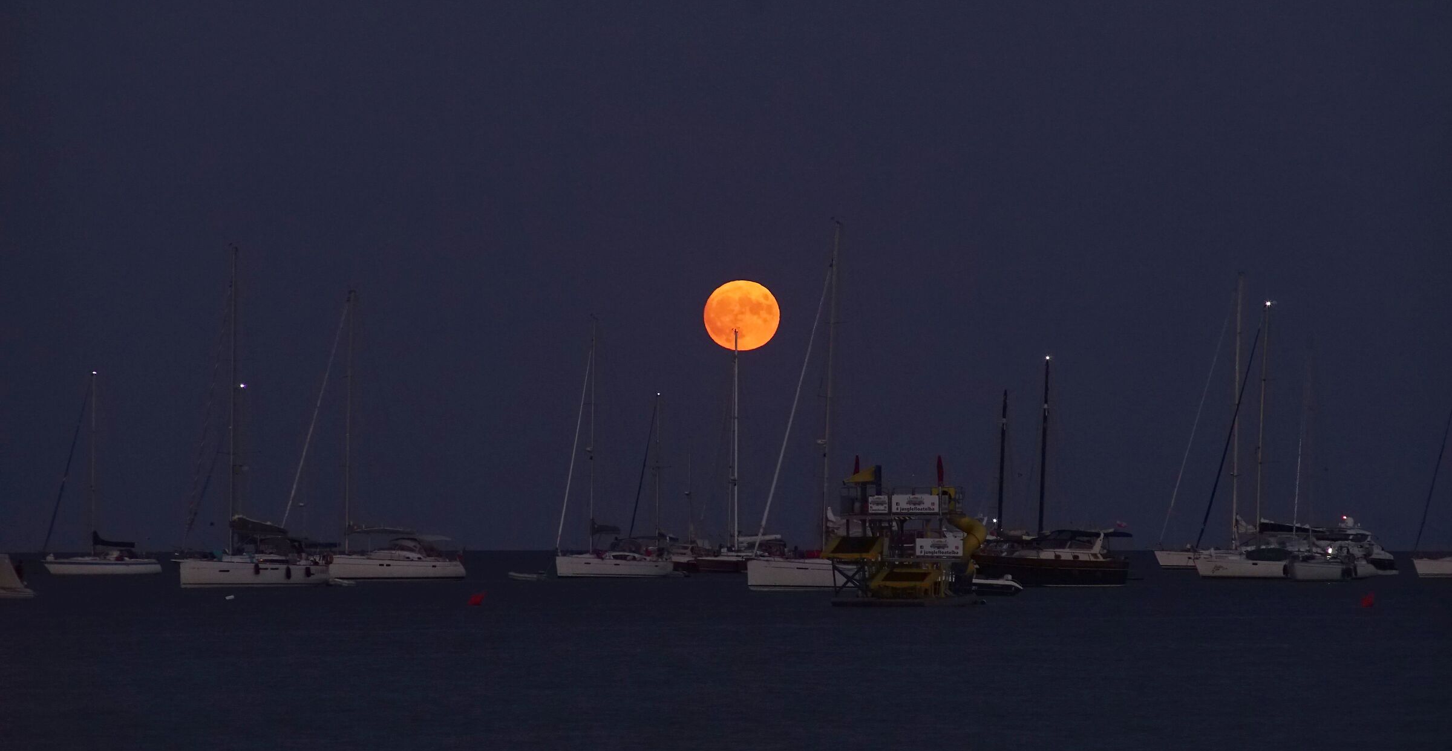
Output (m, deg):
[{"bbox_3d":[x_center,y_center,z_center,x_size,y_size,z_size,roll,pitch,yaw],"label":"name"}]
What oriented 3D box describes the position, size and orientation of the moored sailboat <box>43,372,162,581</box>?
[{"bbox_3d":[-50.107,7.860,645.842,10.800,16.200,3.500,1,-1,-35],"label":"moored sailboat"}]

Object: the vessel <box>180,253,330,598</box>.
[{"bbox_3d":[-27.379,2.454,456.800,4.200,19.100,13.700,-1,-1,29],"label":"vessel"}]

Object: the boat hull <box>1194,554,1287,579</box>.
[{"bbox_3d":[39.840,13.664,576.663,13.400,1.700,4.100,0,-1,-17],"label":"boat hull"}]

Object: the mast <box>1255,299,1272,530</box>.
[{"bbox_3d":[37.997,3.128,570.000,0.300,17.100,0.250,4,-2,-40],"label":"mast"}]

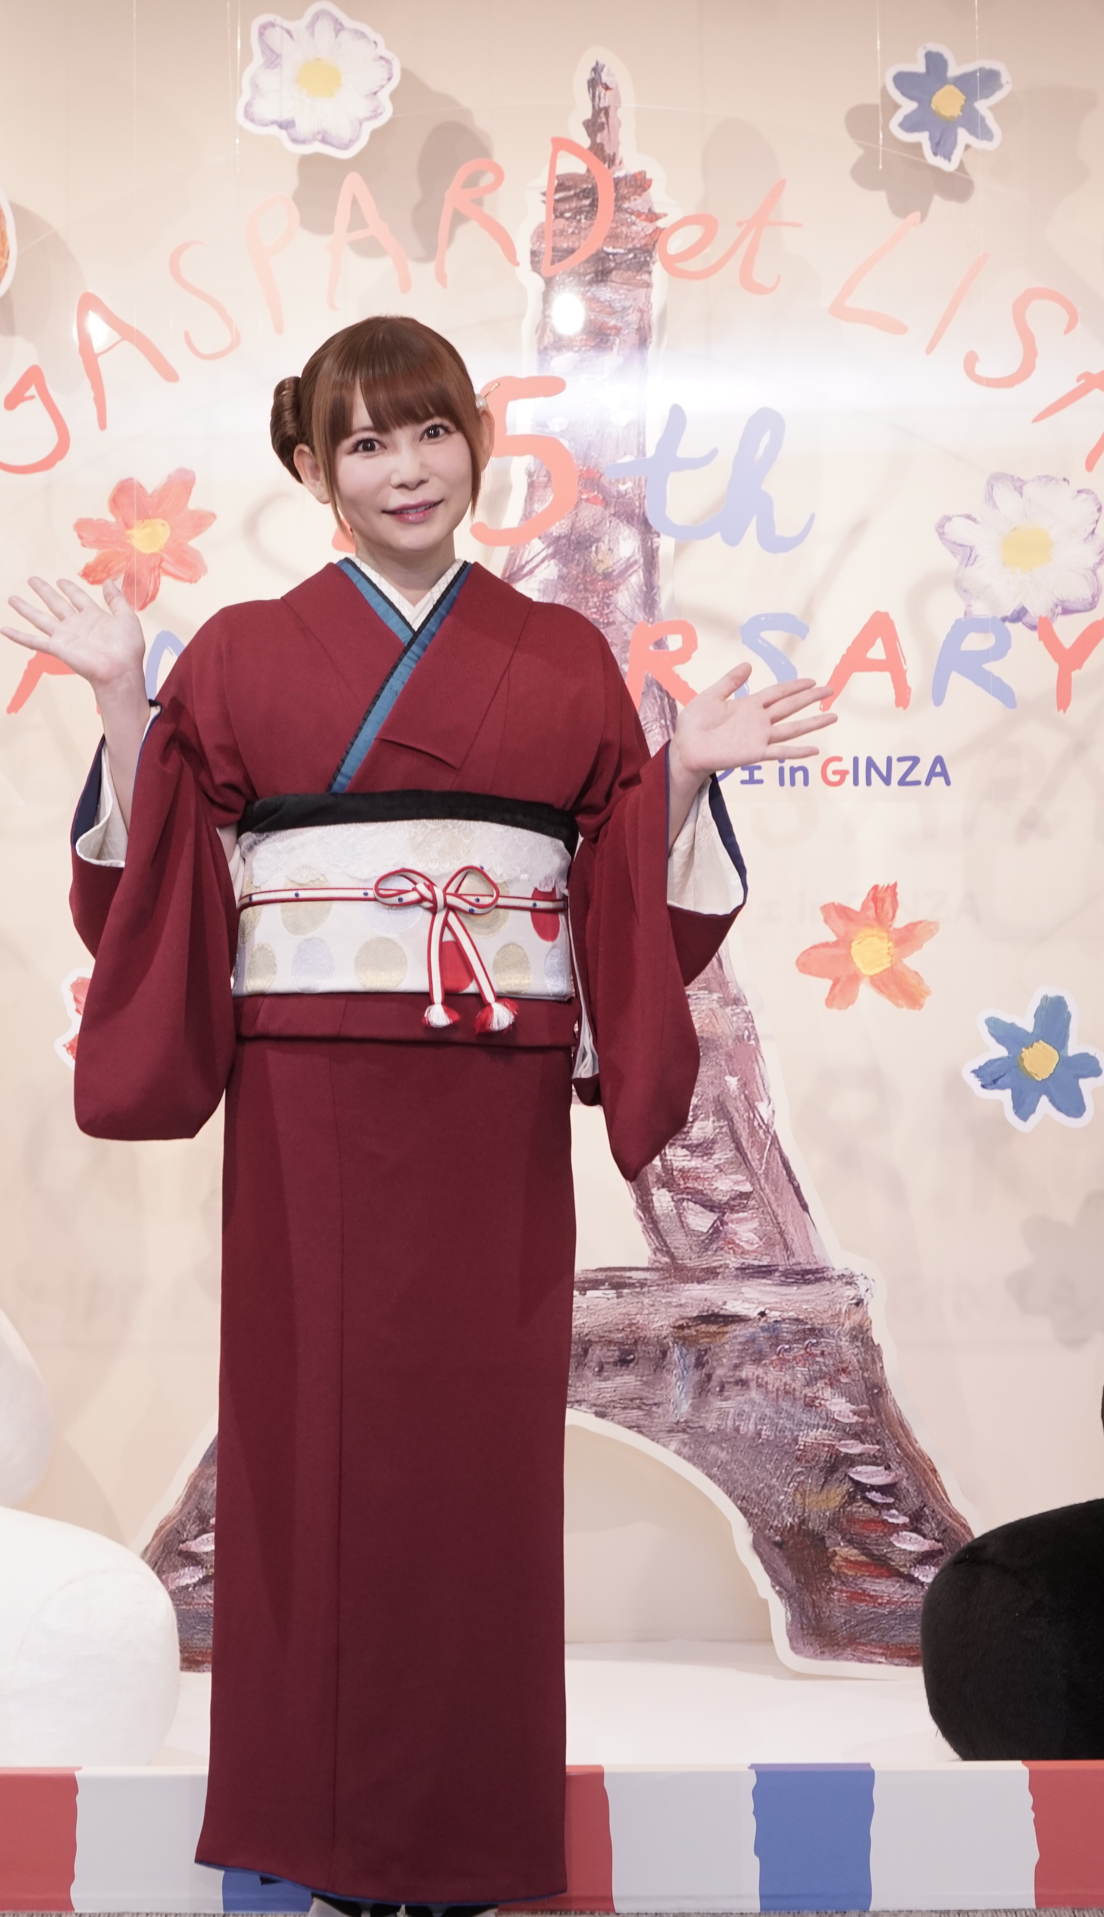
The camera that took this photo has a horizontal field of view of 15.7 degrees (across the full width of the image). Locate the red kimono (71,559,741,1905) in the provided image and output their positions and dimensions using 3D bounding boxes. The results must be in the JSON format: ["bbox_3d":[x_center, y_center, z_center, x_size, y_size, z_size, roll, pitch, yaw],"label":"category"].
[{"bbox_3d":[-0.142,0.254,3.953,0.662,1.296,0.400,0,-3,-4],"label":"red kimono"}]

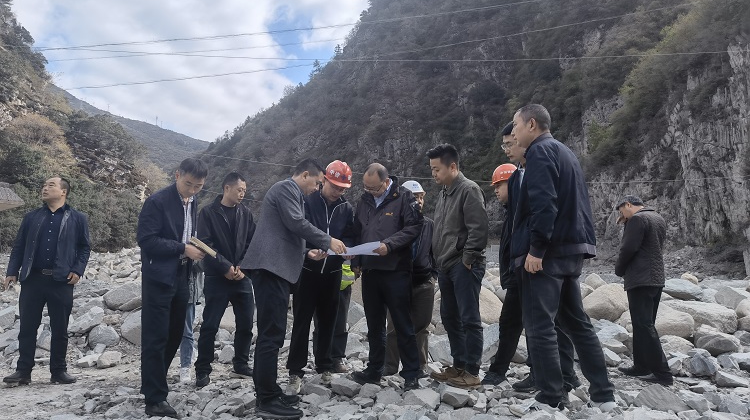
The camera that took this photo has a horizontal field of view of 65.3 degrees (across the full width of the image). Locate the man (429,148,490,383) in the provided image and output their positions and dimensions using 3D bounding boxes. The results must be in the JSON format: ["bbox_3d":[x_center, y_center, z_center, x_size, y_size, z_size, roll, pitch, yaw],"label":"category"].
[{"bbox_3d":[0.609,0.380,4.214,0.420,1.740,0.480,3,-7,-24],"label":"man"}]

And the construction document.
[{"bbox_3d":[-0.155,0.270,4.050,0.400,0.080,0.280,0,-7,0],"label":"construction document"}]

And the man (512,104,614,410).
[{"bbox_3d":[1.096,0.243,3.418,0.520,1.770,0.540,-6,-9,41],"label":"man"}]

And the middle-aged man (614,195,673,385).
[{"bbox_3d":[2.427,0.701,5.287,0.480,1.680,0.400,6,-9,-41],"label":"middle-aged man"}]

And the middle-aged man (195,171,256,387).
[{"bbox_3d":[-1.203,0.530,4.737,0.520,1.710,0.380,5,-8,-37],"label":"middle-aged man"}]

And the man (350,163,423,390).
[{"bbox_3d":[0.080,0.481,4.443,0.560,1.680,0.460,-3,-8,27],"label":"man"}]

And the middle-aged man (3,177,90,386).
[{"bbox_3d":[-2.745,0.571,4.901,0.660,1.710,0.400,2,-7,-17],"label":"middle-aged man"}]

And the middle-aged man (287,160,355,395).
[{"bbox_3d":[-0.409,0.477,4.385,0.550,1.710,0.450,3,-7,-20],"label":"middle-aged man"}]

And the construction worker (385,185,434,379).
[{"bbox_3d":[0.314,0.574,5.175,0.520,1.710,0.400,3,-8,-27],"label":"construction worker"}]

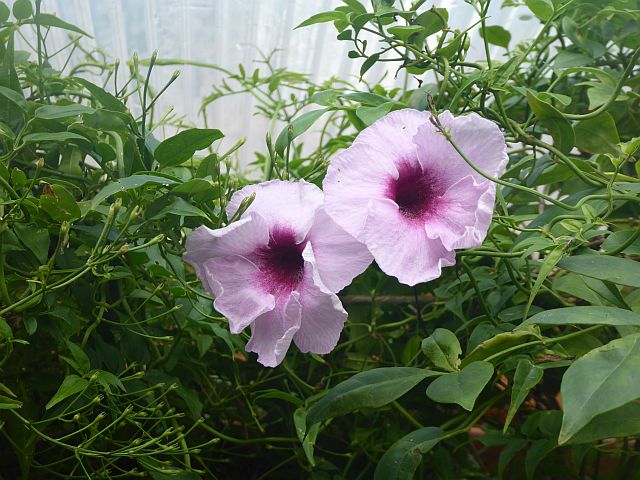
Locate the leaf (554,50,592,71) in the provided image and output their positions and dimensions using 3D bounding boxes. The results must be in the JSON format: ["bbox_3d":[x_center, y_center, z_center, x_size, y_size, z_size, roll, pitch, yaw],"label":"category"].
[{"bbox_3d":[0.121,-0.086,0.667,0.024,0.005,0.015,-2,34,-27],"label":"leaf"}]

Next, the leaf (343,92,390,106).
[{"bbox_3d":[0.020,-0.061,0.606,0.021,0.005,0.014,9,23,-15],"label":"leaf"}]

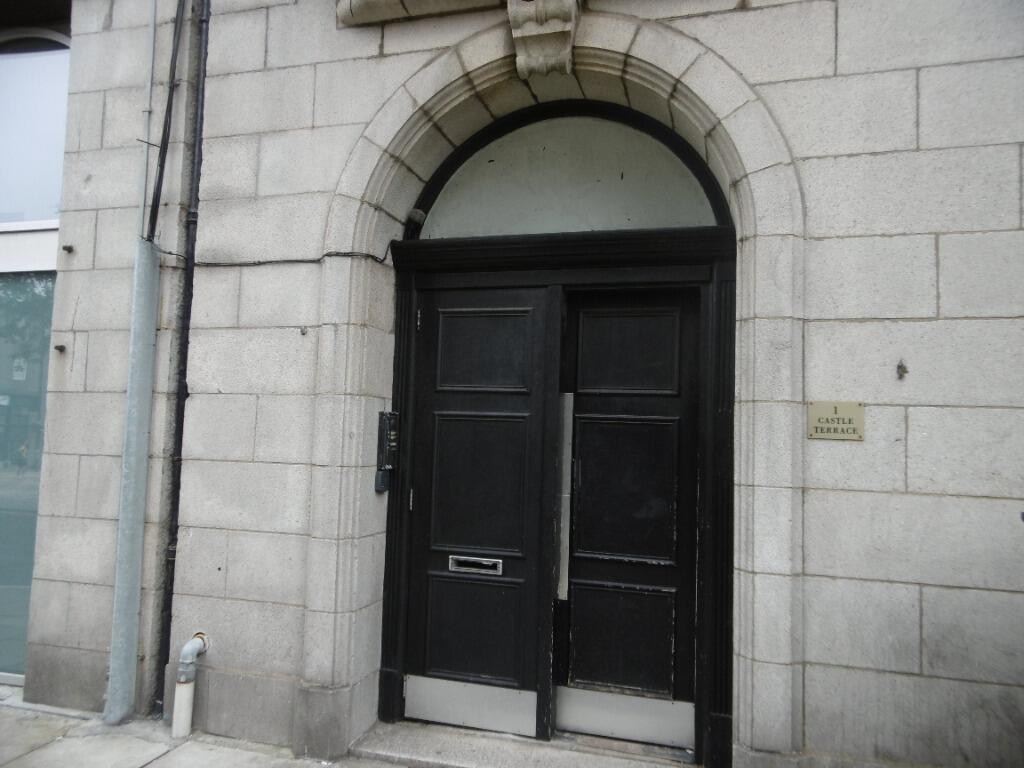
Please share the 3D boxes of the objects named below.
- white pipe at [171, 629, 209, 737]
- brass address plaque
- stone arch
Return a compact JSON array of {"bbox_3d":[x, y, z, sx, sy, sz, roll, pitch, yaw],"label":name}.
[{"bbox_3d":[-1.571,1.468,3.450,0.092,0.462,0.120,0,-4,15],"label":"white pipe"},{"bbox_3d":[1.291,0.150,2.832,0.211,0.146,0.012,0,-4,15],"label":"brass address plaque"},{"bbox_3d":[0.146,0.024,3.283,2.224,3.462,0.330,0,-4,15],"label":"stone arch"}]

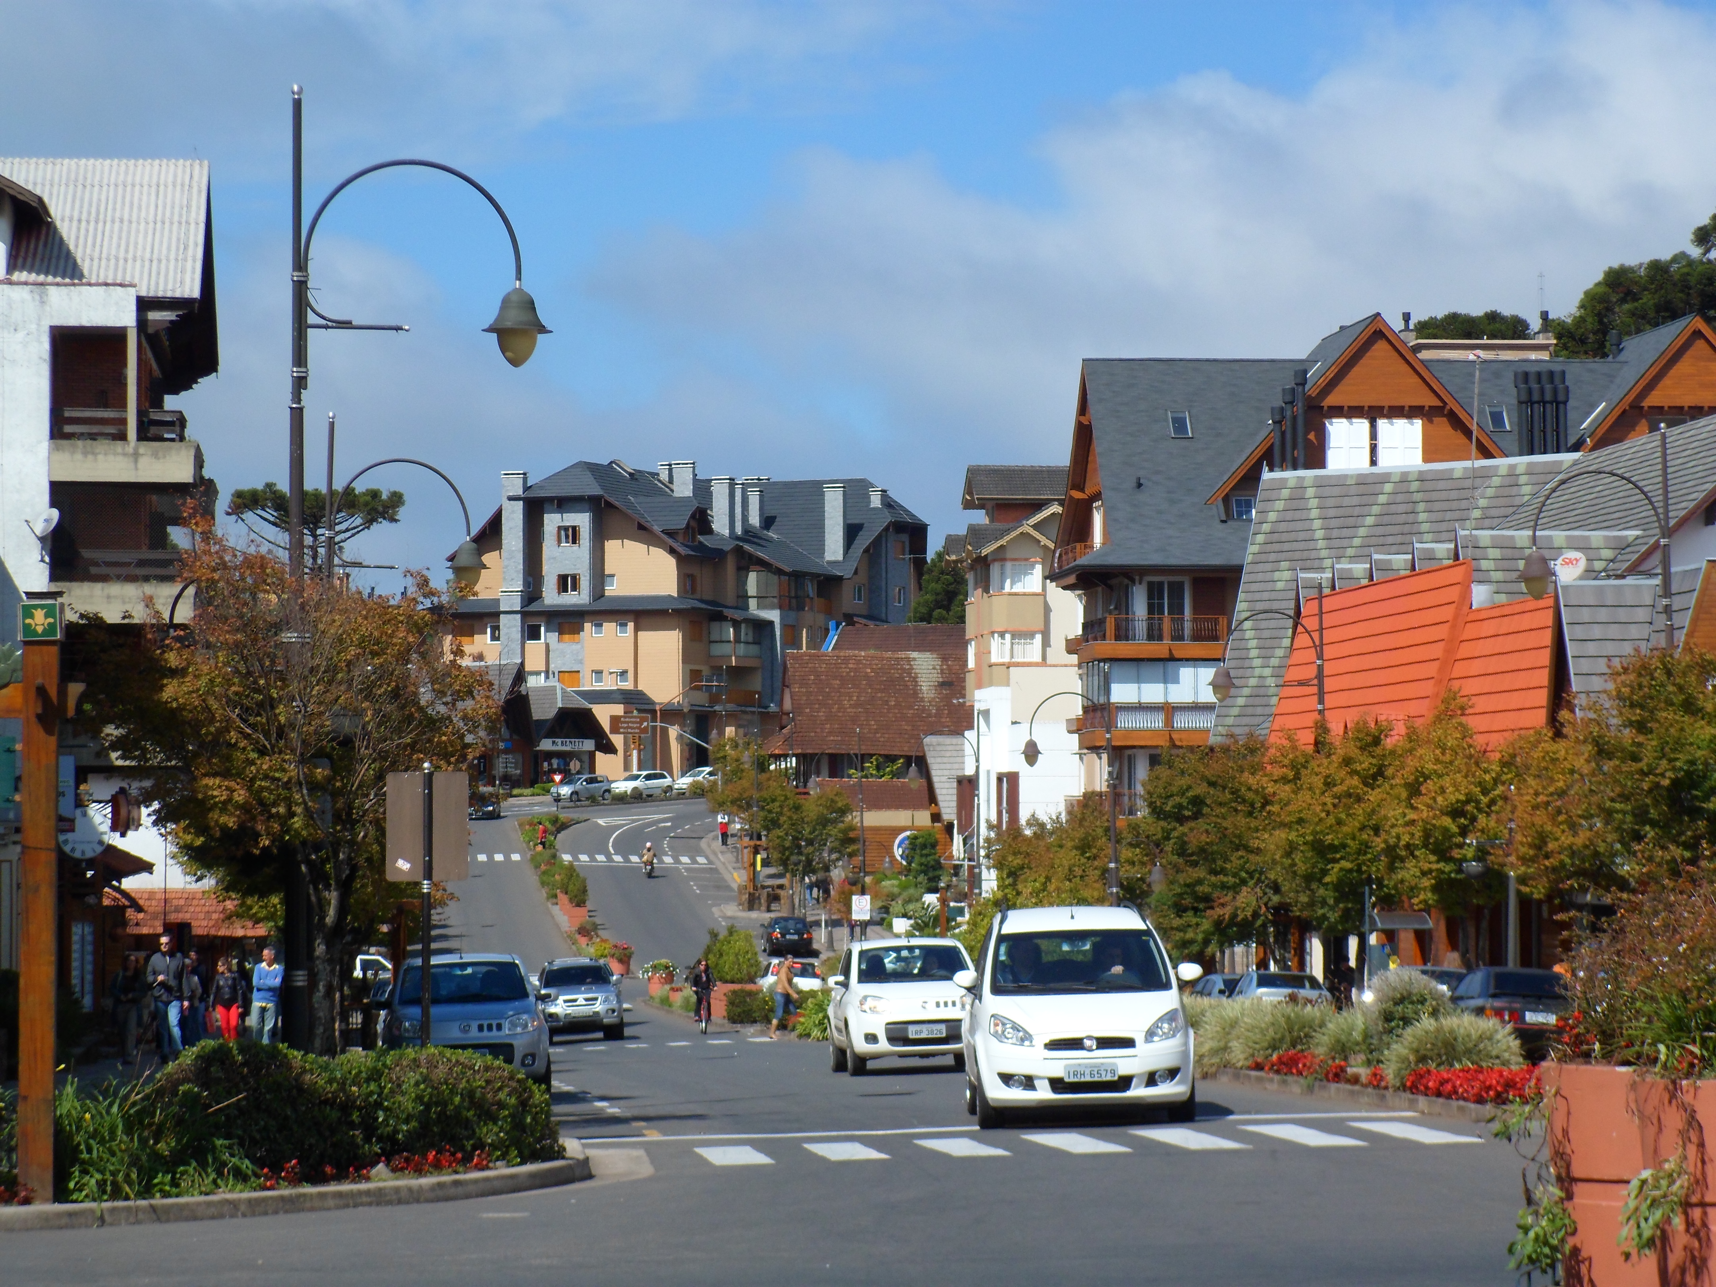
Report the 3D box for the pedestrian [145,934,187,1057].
[{"bbox_3d":[-9.200,4.720,68.600,0.560,1.800,0.500,0,-3,-3],"label":"pedestrian"}]

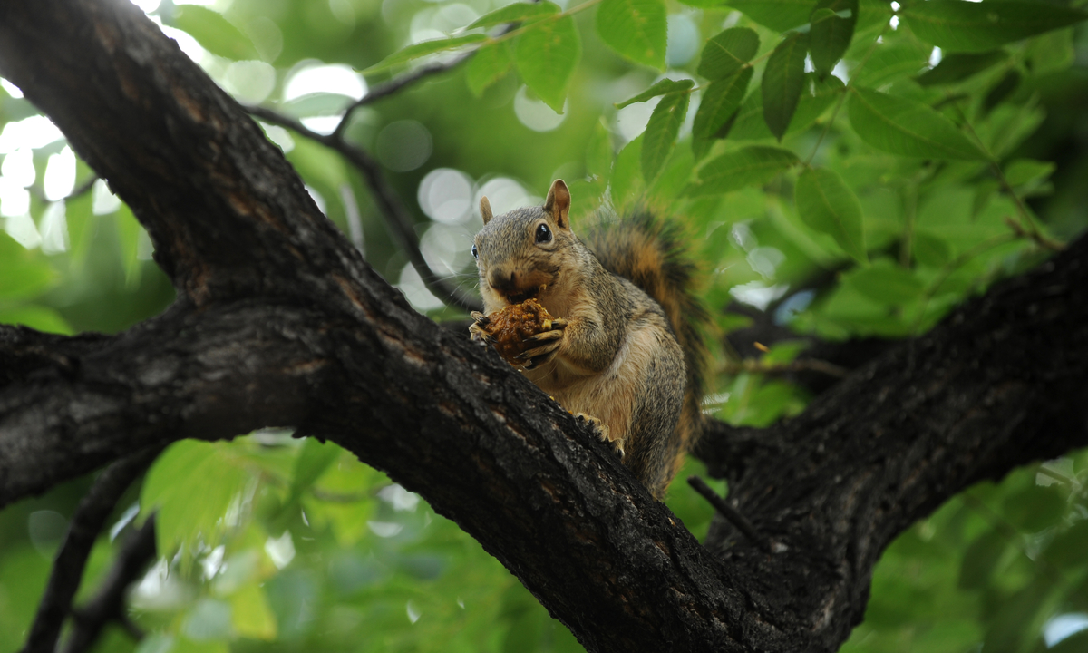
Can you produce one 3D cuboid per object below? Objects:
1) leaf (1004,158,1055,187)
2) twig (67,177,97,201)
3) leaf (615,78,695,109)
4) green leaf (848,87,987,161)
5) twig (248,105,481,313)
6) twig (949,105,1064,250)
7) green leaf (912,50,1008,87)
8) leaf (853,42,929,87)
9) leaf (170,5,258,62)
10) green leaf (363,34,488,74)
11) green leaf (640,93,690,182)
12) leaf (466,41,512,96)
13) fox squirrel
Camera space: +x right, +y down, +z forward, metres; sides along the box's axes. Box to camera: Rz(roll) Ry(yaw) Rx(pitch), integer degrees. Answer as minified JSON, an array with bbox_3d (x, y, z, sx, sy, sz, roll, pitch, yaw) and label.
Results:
[{"bbox_3d":[0.331,-0.107,4.120,0.036,0.012,0.017,-14,-64,7],"label":"leaf"},{"bbox_3d":[-0.337,-0.100,4.400,0.029,0.009,0.008,-36,0,0],"label":"twig"},{"bbox_3d":[0.069,-0.147,3.800,0.051,0.013,0.022,-16,0,2],"label":"leaf"},{"bbox_3d":[0.248,-0.135,4.000,0.105,0.020,0.041,26,-66,-13],"label":"green leaf"},{"bbox_3d":[-0.119,-0.086,4.150,0.220,0.045,0.045,41,0,0],"label":"twig"},{"bbox_3d":[0.318,-0.103,4.150,0.022,0.130,0.030,-37,0,5],"label":"twig"},{"bbox_3d":[0.285,-0.176,4.120,0.067,0.016,0.020,-17,-64,9],"label":"green leaf"},{"bbox_3d":[0.232,-0.173,4.030,0.051,0.015,0.028,-10,-64,5],"label":"leaf"},{"bbox_3d":[-0.222,-0.197,4.050,0.066,0.028,0.016,30,0,-4],"label":"leaf"},{"bbox_3d":[-0.077,-0.174,3.850,0.084,0.013,0.025,-15,0,2],"label":"green leaf"},{"bbox_3d":[0.079,-0.121,3.870,0.019,0.068,0.014,25,16,-1],"label":"green leaf"},{"bbox_3d":[-0.035,-0.167,3.900,0.027,0.038,0.012,19,0,-3],"label":"leaf"},{"bbox_3d":[0.028,0.008,3.780,0.155,0.185,0.098,16,-24,-40],"label":"fox squirrel"}]

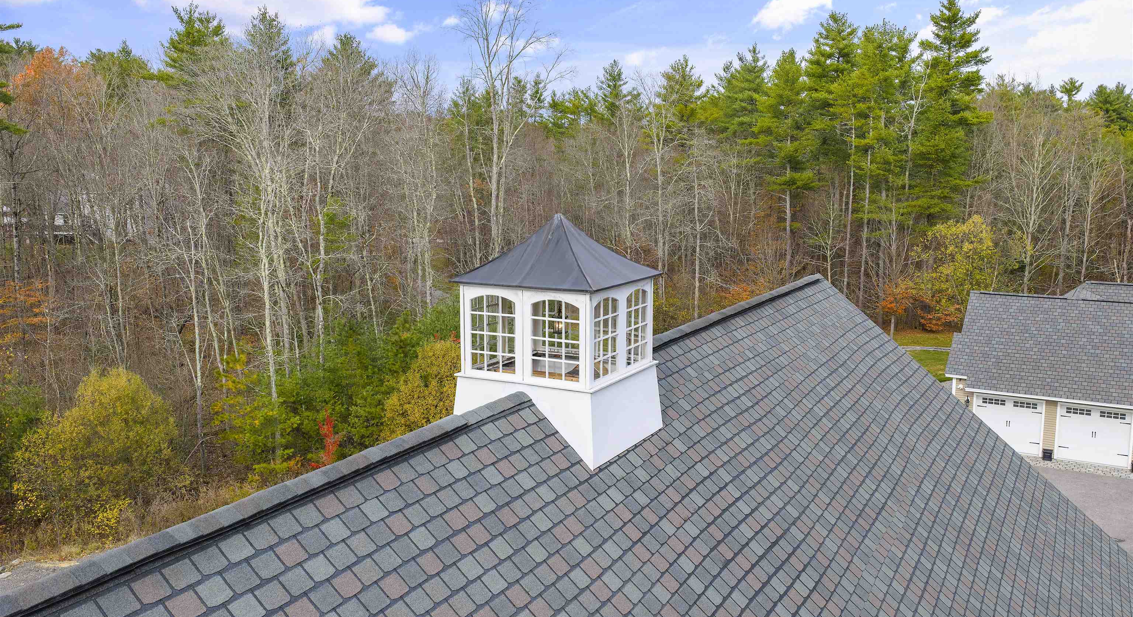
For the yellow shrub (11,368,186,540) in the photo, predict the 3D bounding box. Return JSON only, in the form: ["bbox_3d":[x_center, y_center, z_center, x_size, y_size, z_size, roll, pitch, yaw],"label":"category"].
[{"bbox_3d":[-17.706,5.119,33.716,5.800,5.681,5.600,-5,10,-28],"label":"yellow shrub"}]

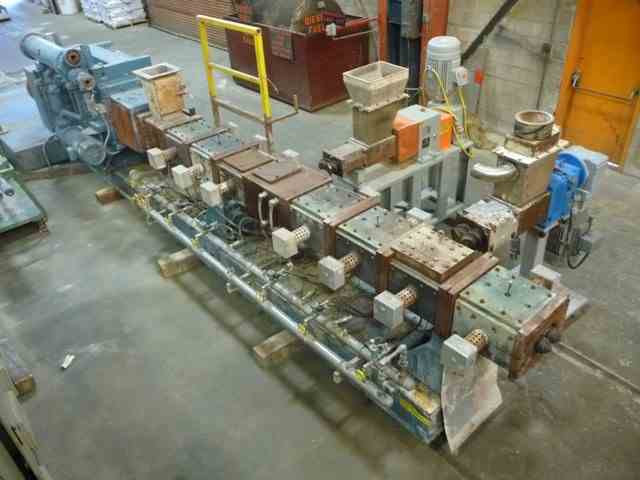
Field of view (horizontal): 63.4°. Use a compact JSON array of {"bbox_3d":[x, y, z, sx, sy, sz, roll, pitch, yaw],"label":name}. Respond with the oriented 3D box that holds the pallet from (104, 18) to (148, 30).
[{"bbox_3d":[-6.117,-6.847,16.294,1.180,0.140,1.060,-26,40,-29],"label":"pallet"}]

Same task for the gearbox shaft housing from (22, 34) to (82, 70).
[{"bbox_3d":[-4.108,-2.882,7.905,0.420,0.410,1.450,-26,40,-29],"label":"gearbox shaft housing"}]

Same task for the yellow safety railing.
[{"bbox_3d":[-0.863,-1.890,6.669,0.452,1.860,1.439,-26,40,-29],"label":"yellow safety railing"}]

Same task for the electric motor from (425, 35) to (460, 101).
[{"bbox_3d":[1.385,-1.877,5.790,0.360,0.720,0.360,-3,34,2],"label":"electric motor"}]

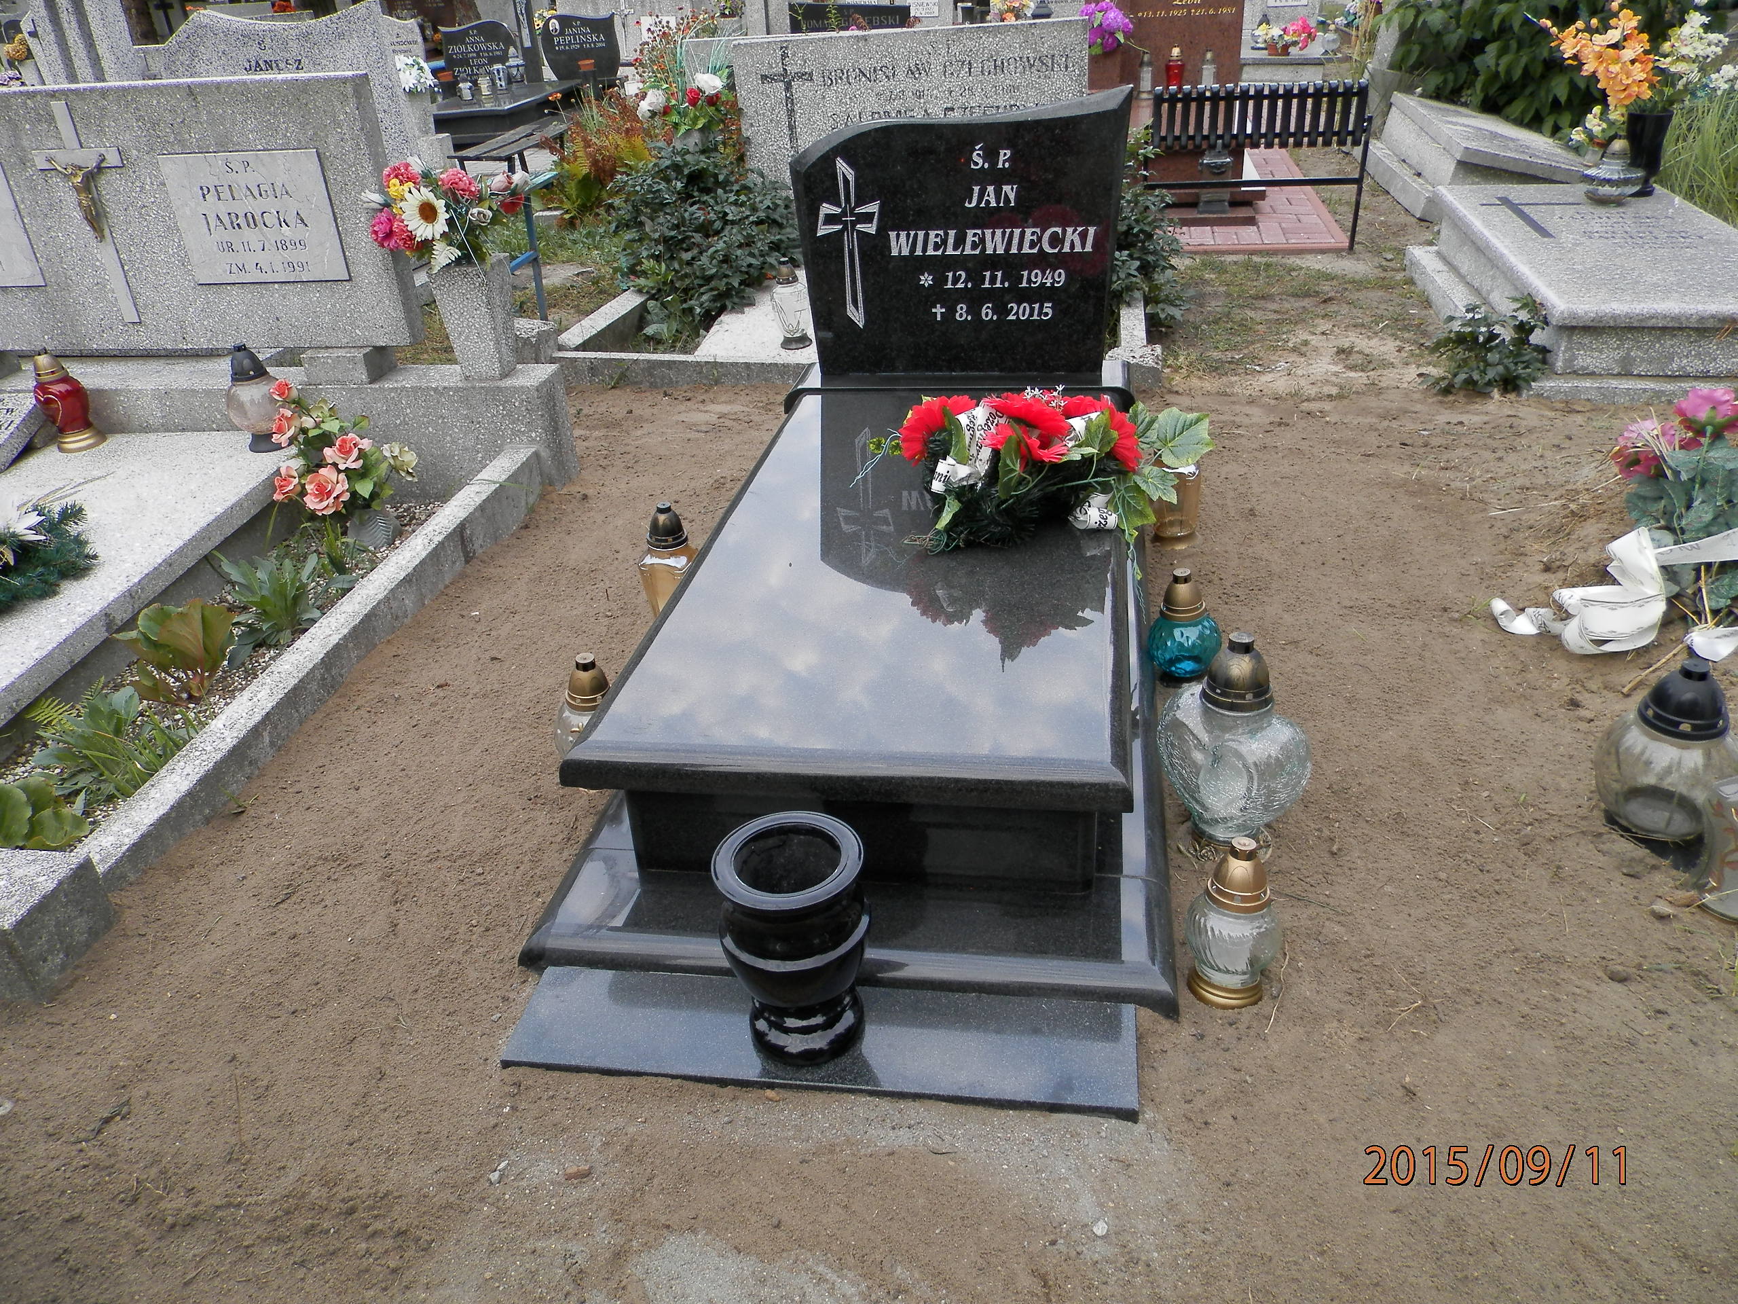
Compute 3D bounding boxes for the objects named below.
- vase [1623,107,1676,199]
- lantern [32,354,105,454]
[{"bbox_3d":[2.789,-1.776,4.466,0.155,0.258,0.155,2,32,8],"label":"vase"},{"bbox_3d":[-2.130,-0.668,3.325,0.135,0.257,0.130,2,32,8],"label":"lantern"}]

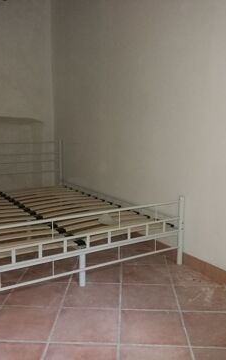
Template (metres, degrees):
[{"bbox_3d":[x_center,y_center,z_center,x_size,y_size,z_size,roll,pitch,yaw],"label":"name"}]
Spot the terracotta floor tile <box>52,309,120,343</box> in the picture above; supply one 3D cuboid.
[{"bbox_3d":[-0.122,0.702,1.804,0.305,0.010,0.303,1,9,2],"label":"terracotta floor tile"}]

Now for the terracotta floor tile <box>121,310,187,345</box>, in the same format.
[{"bbox_3d":[0.188,0.707,1.791,0.305,0.010,0.303,1,9,2],"label":"terracotta floor tile"}]

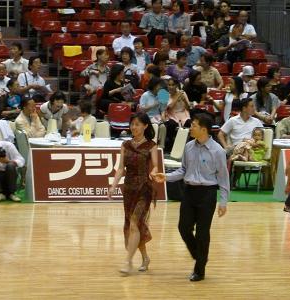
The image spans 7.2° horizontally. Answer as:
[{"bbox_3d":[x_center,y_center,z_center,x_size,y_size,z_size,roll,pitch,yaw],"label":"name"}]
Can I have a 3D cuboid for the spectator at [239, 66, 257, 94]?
[{"bbox_3d":[1.655,-0.769,37.000,0.470,1.170,0.720,0,5,3],"label":"spectator"}]

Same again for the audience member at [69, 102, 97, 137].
[{"bbox_3d":[-0.847,-0.068,32.400,0.720,1.200,0.460,-2,5,-24],"label":"audience member"}]

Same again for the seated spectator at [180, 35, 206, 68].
[{"bbox_3d":[0.723,-1.232,37.174,0.520,1.220,0.750,1,5,-5],"label":"seated spectator"}]

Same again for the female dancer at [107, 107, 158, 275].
[{"bbox_3d":[-0.096,0.431,23.450,0.500,1.620,0.480,3,6,37],"label":"female dancer"}]

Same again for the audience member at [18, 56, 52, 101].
[{"bbox_3d":[-1.767,-0.863,37.000,0.550,1.270,0.800,-1,5,-17],"label":"audience member"}]

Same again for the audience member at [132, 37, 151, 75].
[{"bbox_3d":[-0.075,-1.288,38.600,0.480,1.150,0.720,0,5,3],"label":"audience member"}]

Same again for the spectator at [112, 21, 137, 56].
[{"bbox_3d":[-0.349,-1.461,37.726,0.500,1.260,0.750,0,5,-10],"label":"spectator"}]

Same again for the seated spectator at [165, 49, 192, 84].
[{"bbox_3d":[0.547,-1.012,37.800,0.500,1.200,0.750,0,5,-6],"label":"seated spectator"}]

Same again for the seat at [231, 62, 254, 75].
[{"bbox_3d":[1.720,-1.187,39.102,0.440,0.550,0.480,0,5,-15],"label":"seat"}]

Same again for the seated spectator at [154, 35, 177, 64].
[{"bbox_3d":[0.327,-1.263,38.585,0.500,1.250,0.720,1,5,-5],"label":"seated spectator"}]

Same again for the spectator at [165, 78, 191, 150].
[{"bbox_3d":[0.510,-0.566,36.300,0.500,1.180,0.720,1,5,9],"label":"spectator"}]

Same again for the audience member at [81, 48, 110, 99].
[{"bbox_3d":[-0.737,-0.935,36.006,0.480,1.260,0.750,0,5,-8],"label":"audience member"}]

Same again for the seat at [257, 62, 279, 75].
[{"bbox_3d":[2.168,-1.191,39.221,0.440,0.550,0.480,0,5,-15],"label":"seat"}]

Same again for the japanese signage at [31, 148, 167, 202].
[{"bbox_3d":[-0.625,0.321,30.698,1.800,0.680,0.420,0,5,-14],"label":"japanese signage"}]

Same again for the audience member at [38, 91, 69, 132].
[{"bbox_3d":[-1.340,-0.212,33.358,0.480,1.280,0.750,0,5,-12],"label":"audience member"}]

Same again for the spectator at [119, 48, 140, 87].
[{"bbox_3d":[-0.253,-1.085,37.800,0.500,1.200,0.750,0,5,3],"label":"spectator"}]

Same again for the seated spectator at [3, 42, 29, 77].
[{"bbox_3d":[-2.099,-1.132,37.800,0.500,1.220,0.750,0,5,6],"label":"seated spectator"}]

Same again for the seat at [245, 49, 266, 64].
[{"bbox_3d":[1.890,-1.470,38.438,0.420,0.400,0.440,0,5,-14],"label":"seat"}]

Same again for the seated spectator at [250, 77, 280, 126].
[{"bbox_3d":[1.850,-0.476,35.010,0.460,1.240,0.750,-1,6,-25],"label":"seated spectator"}]

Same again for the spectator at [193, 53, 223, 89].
[{"bbox_3d":[1.054,-0.954,37.978,0.520,1.250,0.750,1,5,-2],"label":"spectator"}]

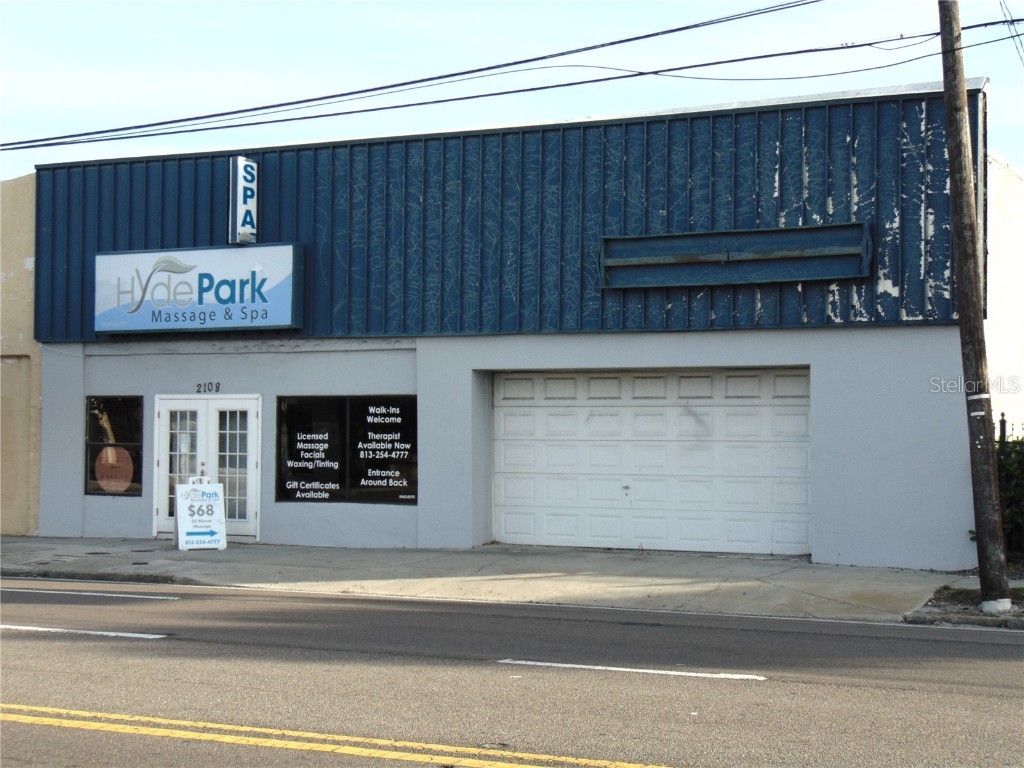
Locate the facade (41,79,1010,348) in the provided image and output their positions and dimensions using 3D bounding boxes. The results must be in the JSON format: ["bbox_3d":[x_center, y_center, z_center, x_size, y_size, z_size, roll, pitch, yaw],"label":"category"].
[{"bbox_3d":[-0.895,-2.090,24.714,14.793,2.788,0.250,0,-2,27],"label":"facade"}]

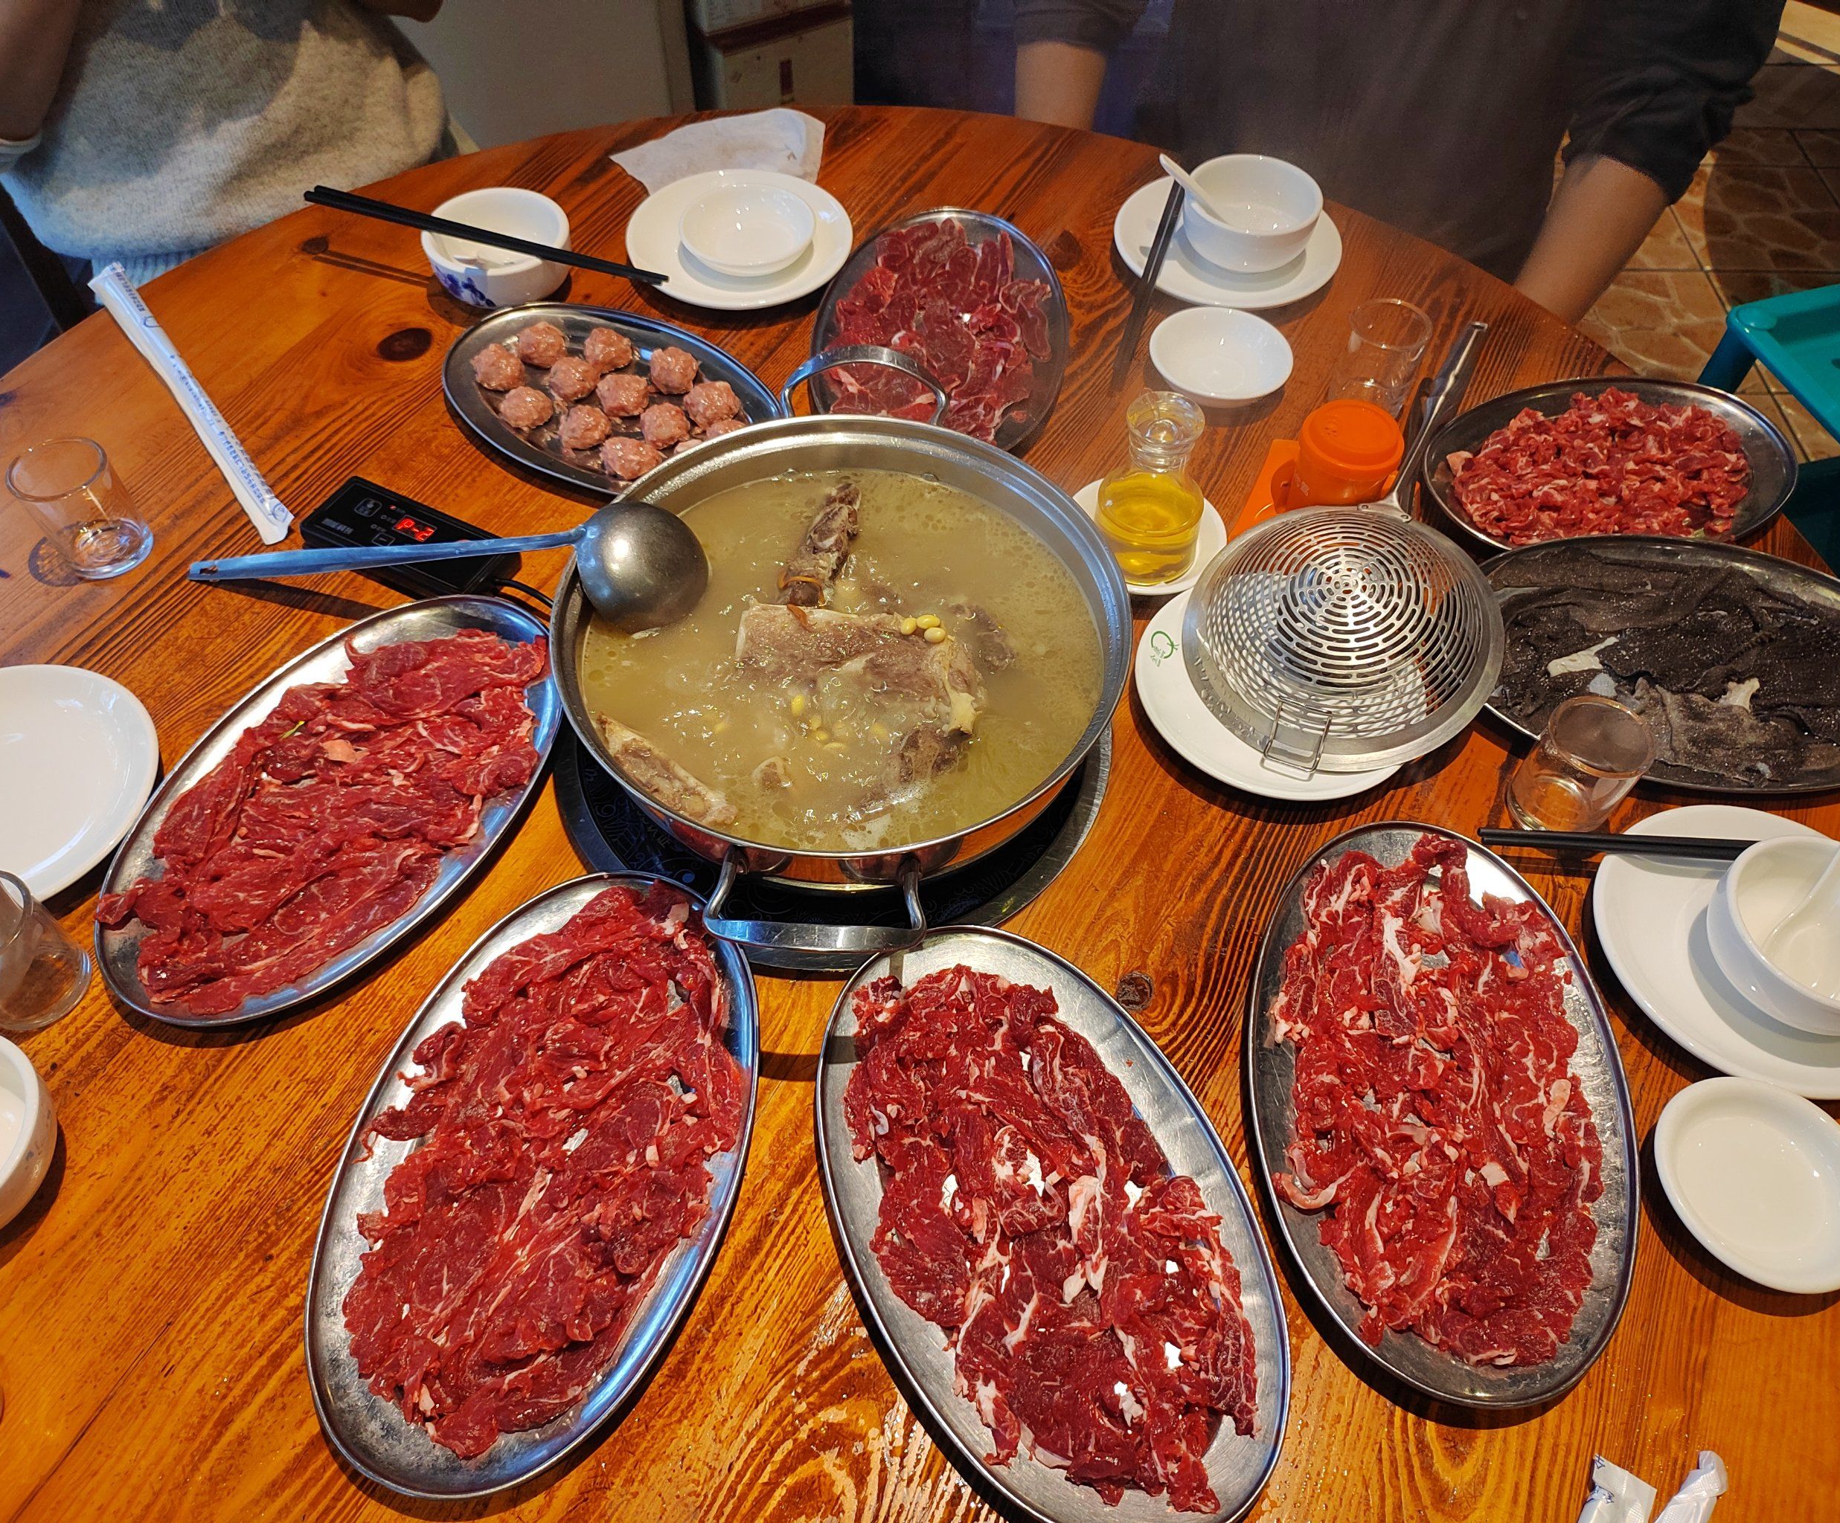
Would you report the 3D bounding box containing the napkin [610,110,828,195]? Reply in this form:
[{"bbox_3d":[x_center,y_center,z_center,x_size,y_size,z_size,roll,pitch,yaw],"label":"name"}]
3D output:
[{"bbox_3d":[-0.156,-0.493,1.120,0.180,0.018,0.140,-13,57,-11],"label":"napkin"}]

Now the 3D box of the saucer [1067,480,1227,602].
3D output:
[{"bbox_3d":[0.145,-0.145,0.874,0.104,0.017,0.104,3,56,0],"label":"saucer"}]

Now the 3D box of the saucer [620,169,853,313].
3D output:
[{"bbox_3d":[-0.140,-0.402,1.054,0.175,0.022,0.175,1,55,-1],"label":"saucer"}]

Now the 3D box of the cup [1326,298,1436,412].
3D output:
[{"bbox_3d":[0.319,-0.279,0.940,0.055,0.065,0.055,3,56,0],"label":"cup"}]

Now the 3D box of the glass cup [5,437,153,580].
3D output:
[{"bbox_3d":[-0.510,-0.153,0.827,0.055,0.069,0.055,1,56,-1],"label":"glass cup"}]

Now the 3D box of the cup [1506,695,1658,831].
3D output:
[{"bbox_3d":[0.363,0.005,0.749,0.055,0.067,0.055,1,56,-1],"label":"cup"}]

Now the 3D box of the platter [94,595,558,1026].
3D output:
[{"bbox_3d":[-0.314,0.019,0.743,0.184,0.025,0.300,25,59,14],"label":"platter"}]

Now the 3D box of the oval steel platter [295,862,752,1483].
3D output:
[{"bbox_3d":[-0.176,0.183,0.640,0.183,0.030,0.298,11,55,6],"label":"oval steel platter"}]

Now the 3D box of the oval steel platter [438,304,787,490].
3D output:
[{"bbox_3d":[-0.209,-0.241,0.922,0.264,0.025,0.163,29,60,17],"label":"oval steel platter"}]

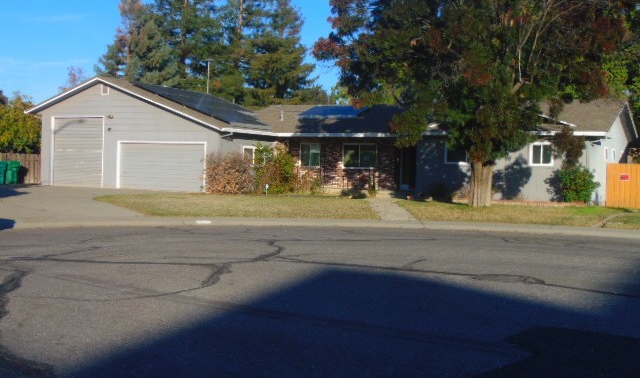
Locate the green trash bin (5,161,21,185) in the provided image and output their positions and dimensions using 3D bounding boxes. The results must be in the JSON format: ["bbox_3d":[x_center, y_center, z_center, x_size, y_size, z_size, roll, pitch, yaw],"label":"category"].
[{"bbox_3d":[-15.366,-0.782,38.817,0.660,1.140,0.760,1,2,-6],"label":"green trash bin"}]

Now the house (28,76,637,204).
[{"bbox_3d":[-0.055,-2.426,37.453,27.900,5.250,10.900,2,2,28],"label":"house"}]

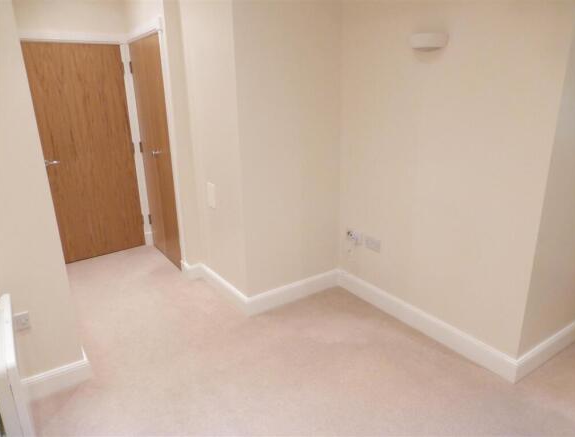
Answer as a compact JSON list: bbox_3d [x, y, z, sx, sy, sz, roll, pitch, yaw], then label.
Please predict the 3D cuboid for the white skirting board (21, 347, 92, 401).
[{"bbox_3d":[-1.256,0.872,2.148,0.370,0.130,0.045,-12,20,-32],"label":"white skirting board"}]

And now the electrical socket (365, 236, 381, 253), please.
[{"bbox_3d":[0.613,0.188,2.893,0.018,0.086,0.146,-12,20,-32],"label":"electrical socket"}]

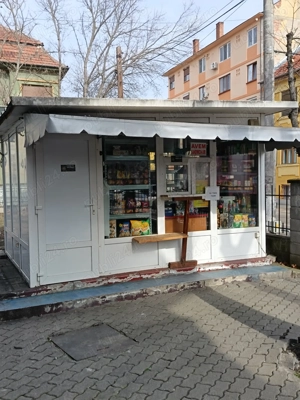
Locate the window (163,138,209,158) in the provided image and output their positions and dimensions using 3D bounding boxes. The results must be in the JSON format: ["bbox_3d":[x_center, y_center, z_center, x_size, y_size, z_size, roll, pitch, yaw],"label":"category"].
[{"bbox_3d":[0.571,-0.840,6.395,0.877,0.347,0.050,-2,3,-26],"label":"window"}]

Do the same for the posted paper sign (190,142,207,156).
[{"bbox_3d":[0.780,-0.814,6.463,0.288,0.204,0.010,-2,3,-26],"label":"posted paper sign"}]

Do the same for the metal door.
[{"bbox_3d":[-1.133,0.092,5.588,0.857,2.045,0.060,-2,3,-26],"label":"metal door"}]

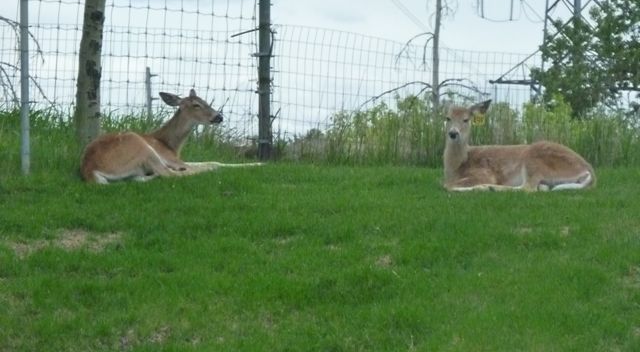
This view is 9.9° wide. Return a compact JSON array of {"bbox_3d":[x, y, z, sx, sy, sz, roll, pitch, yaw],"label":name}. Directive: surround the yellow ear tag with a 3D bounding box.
[{"bbox_3d":[1.173,-0.408,27.200,0.092,0.090,0.012,0,-2,-3],"label":"yellow ear tag"}]

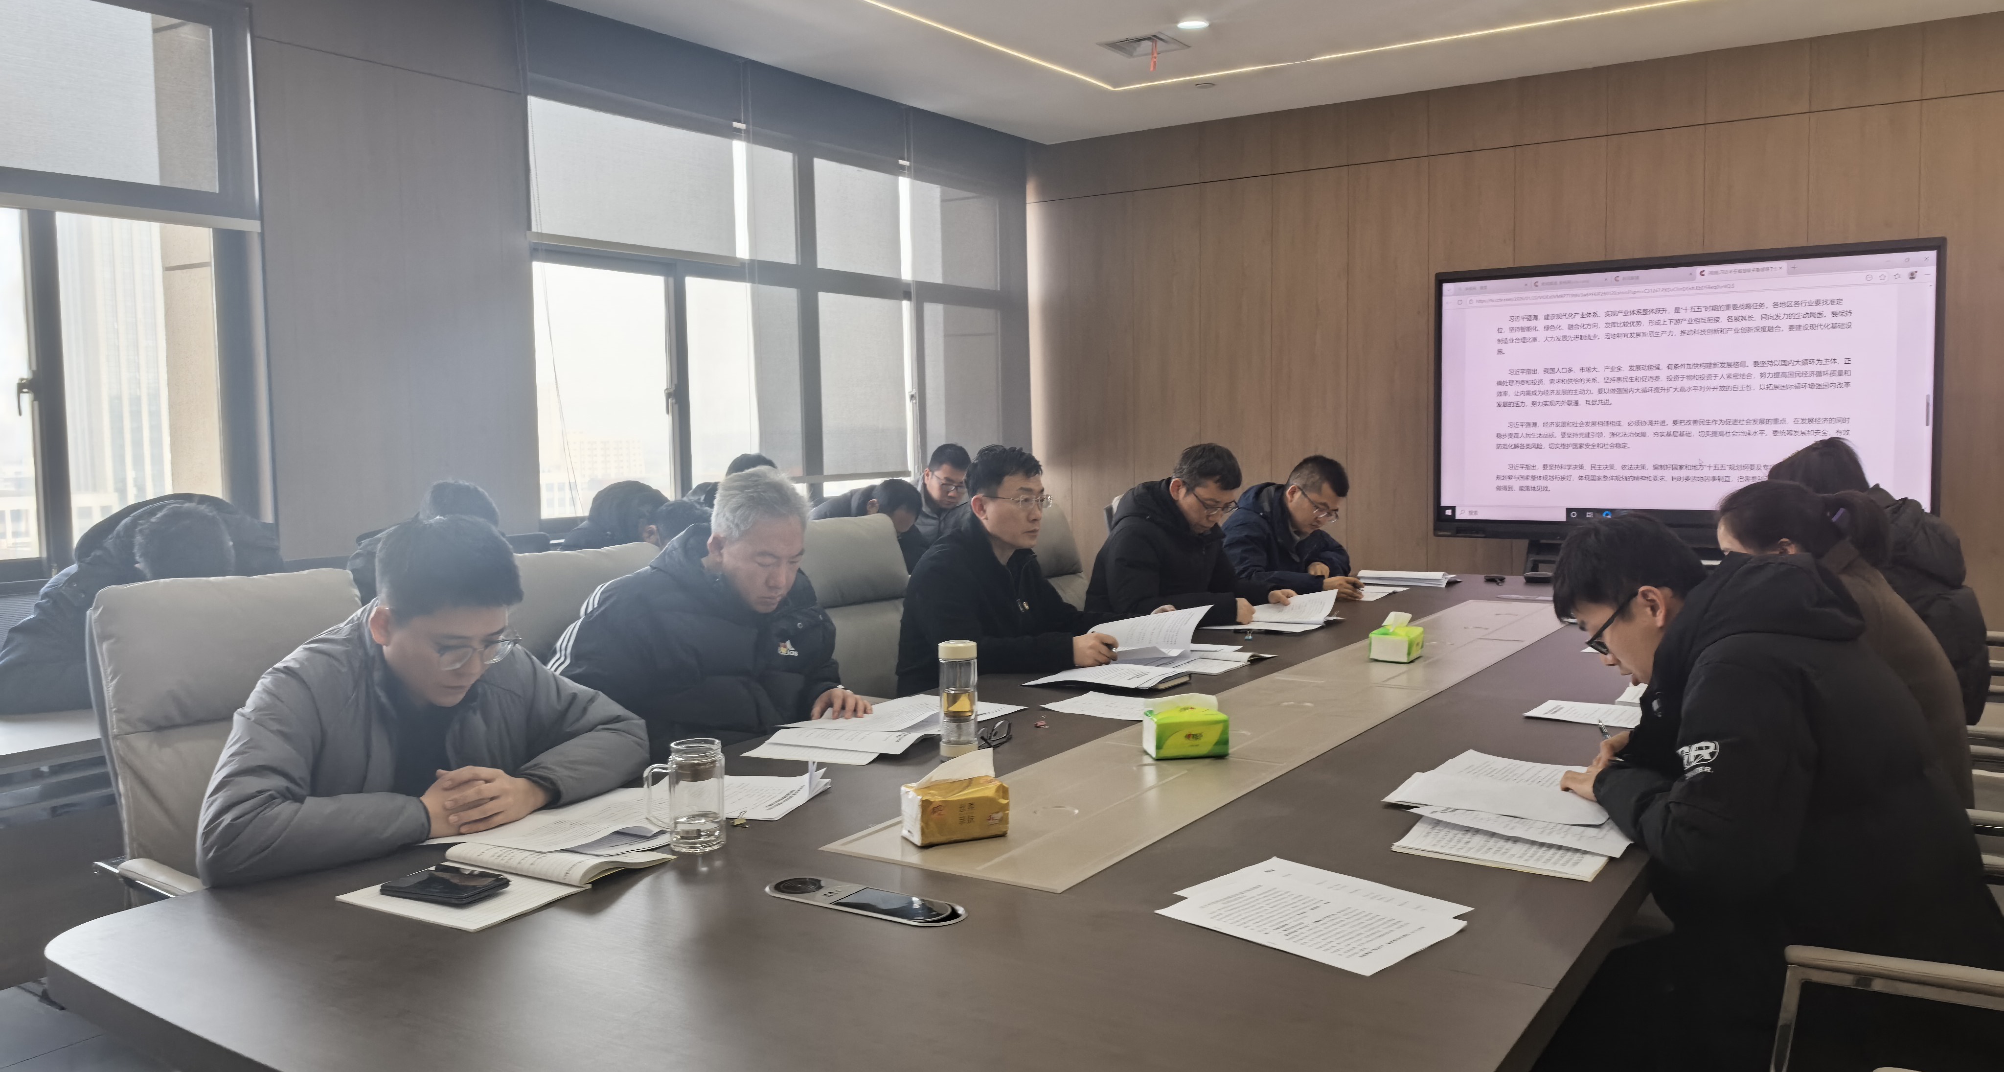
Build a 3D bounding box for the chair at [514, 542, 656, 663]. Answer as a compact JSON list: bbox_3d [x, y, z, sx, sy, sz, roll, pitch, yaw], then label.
[{"bbox_3d":[-0.772,0.581,3.051,0.660,1.075,0.580,3,6,35],"label":"chair"}]

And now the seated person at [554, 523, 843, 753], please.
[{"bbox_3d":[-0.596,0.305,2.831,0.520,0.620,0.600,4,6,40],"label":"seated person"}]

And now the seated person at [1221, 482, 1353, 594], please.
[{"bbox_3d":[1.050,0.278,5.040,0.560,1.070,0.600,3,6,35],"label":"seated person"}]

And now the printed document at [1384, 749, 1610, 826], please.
[{"bbox_3d":[0.824,0.402,2.213,0.310,0.028,0.400,3,6,35],"label":"printed document"}]

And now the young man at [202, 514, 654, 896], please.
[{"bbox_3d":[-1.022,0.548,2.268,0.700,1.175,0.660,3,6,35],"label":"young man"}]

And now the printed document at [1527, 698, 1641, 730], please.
[{"bbox_3d":[1.240,0.361,2.837,0.297,0.008,0.210,3,6,35],"label":"printed document"}]

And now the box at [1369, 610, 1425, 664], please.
[{"bbox_3d":[1.005,0.255,3.531,0.096,0.106,0.145,2,6,30],"label":"box"}]

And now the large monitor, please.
[{"bbox_3d":[2.813,-0.563,5.887,1.936,1.191,0.100,3,6,35],"label":"large monitor"}]

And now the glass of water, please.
[{"bbox_3d":[-0.462,0.377,2.013,0.116,0.148,0.079,-2,5,-12],"label":"glass of water"}]

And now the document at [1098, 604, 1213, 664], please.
[{"bbox_3d":[0.358,0.230,3.532,0.300,0.110,0.210,3,6,35],"label":"document"}]

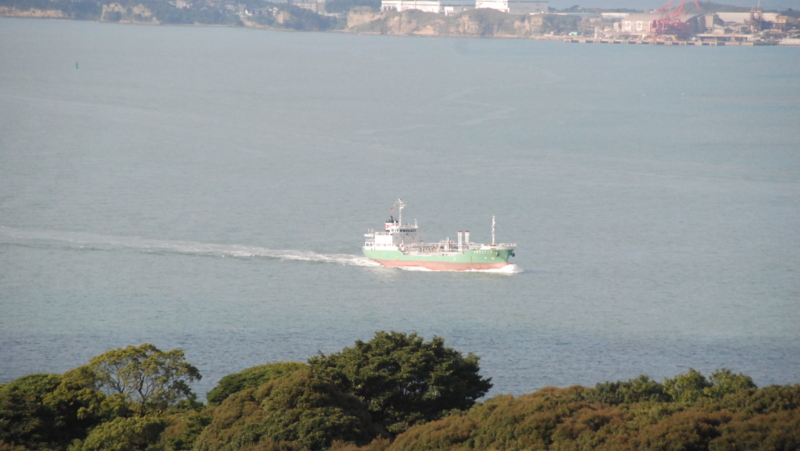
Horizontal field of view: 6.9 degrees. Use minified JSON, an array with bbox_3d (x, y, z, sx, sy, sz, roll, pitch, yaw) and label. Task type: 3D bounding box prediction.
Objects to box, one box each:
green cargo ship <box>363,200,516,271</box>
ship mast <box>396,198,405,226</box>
[{"bbox_3d":[11.963,3.547,1837.082,11.200,19.500,72.000,-2,3,-31],"label":"green cargo ship"},{"bbox_3d":[0.195,-3.334,1855.882,1.800,7.800,1.300,-2,3,-31],"label":"ship mast"}]

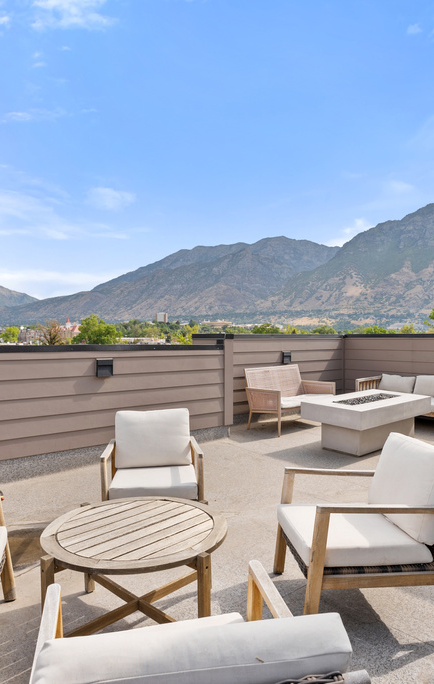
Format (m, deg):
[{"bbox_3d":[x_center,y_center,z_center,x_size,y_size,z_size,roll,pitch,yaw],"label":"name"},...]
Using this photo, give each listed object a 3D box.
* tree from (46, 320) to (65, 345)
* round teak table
[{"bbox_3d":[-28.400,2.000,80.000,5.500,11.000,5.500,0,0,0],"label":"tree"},{"bbox_3d":[-0.367,1.070,2.090,0.820,0.455,0.820,0,0,0],"label":"round teak table"}]

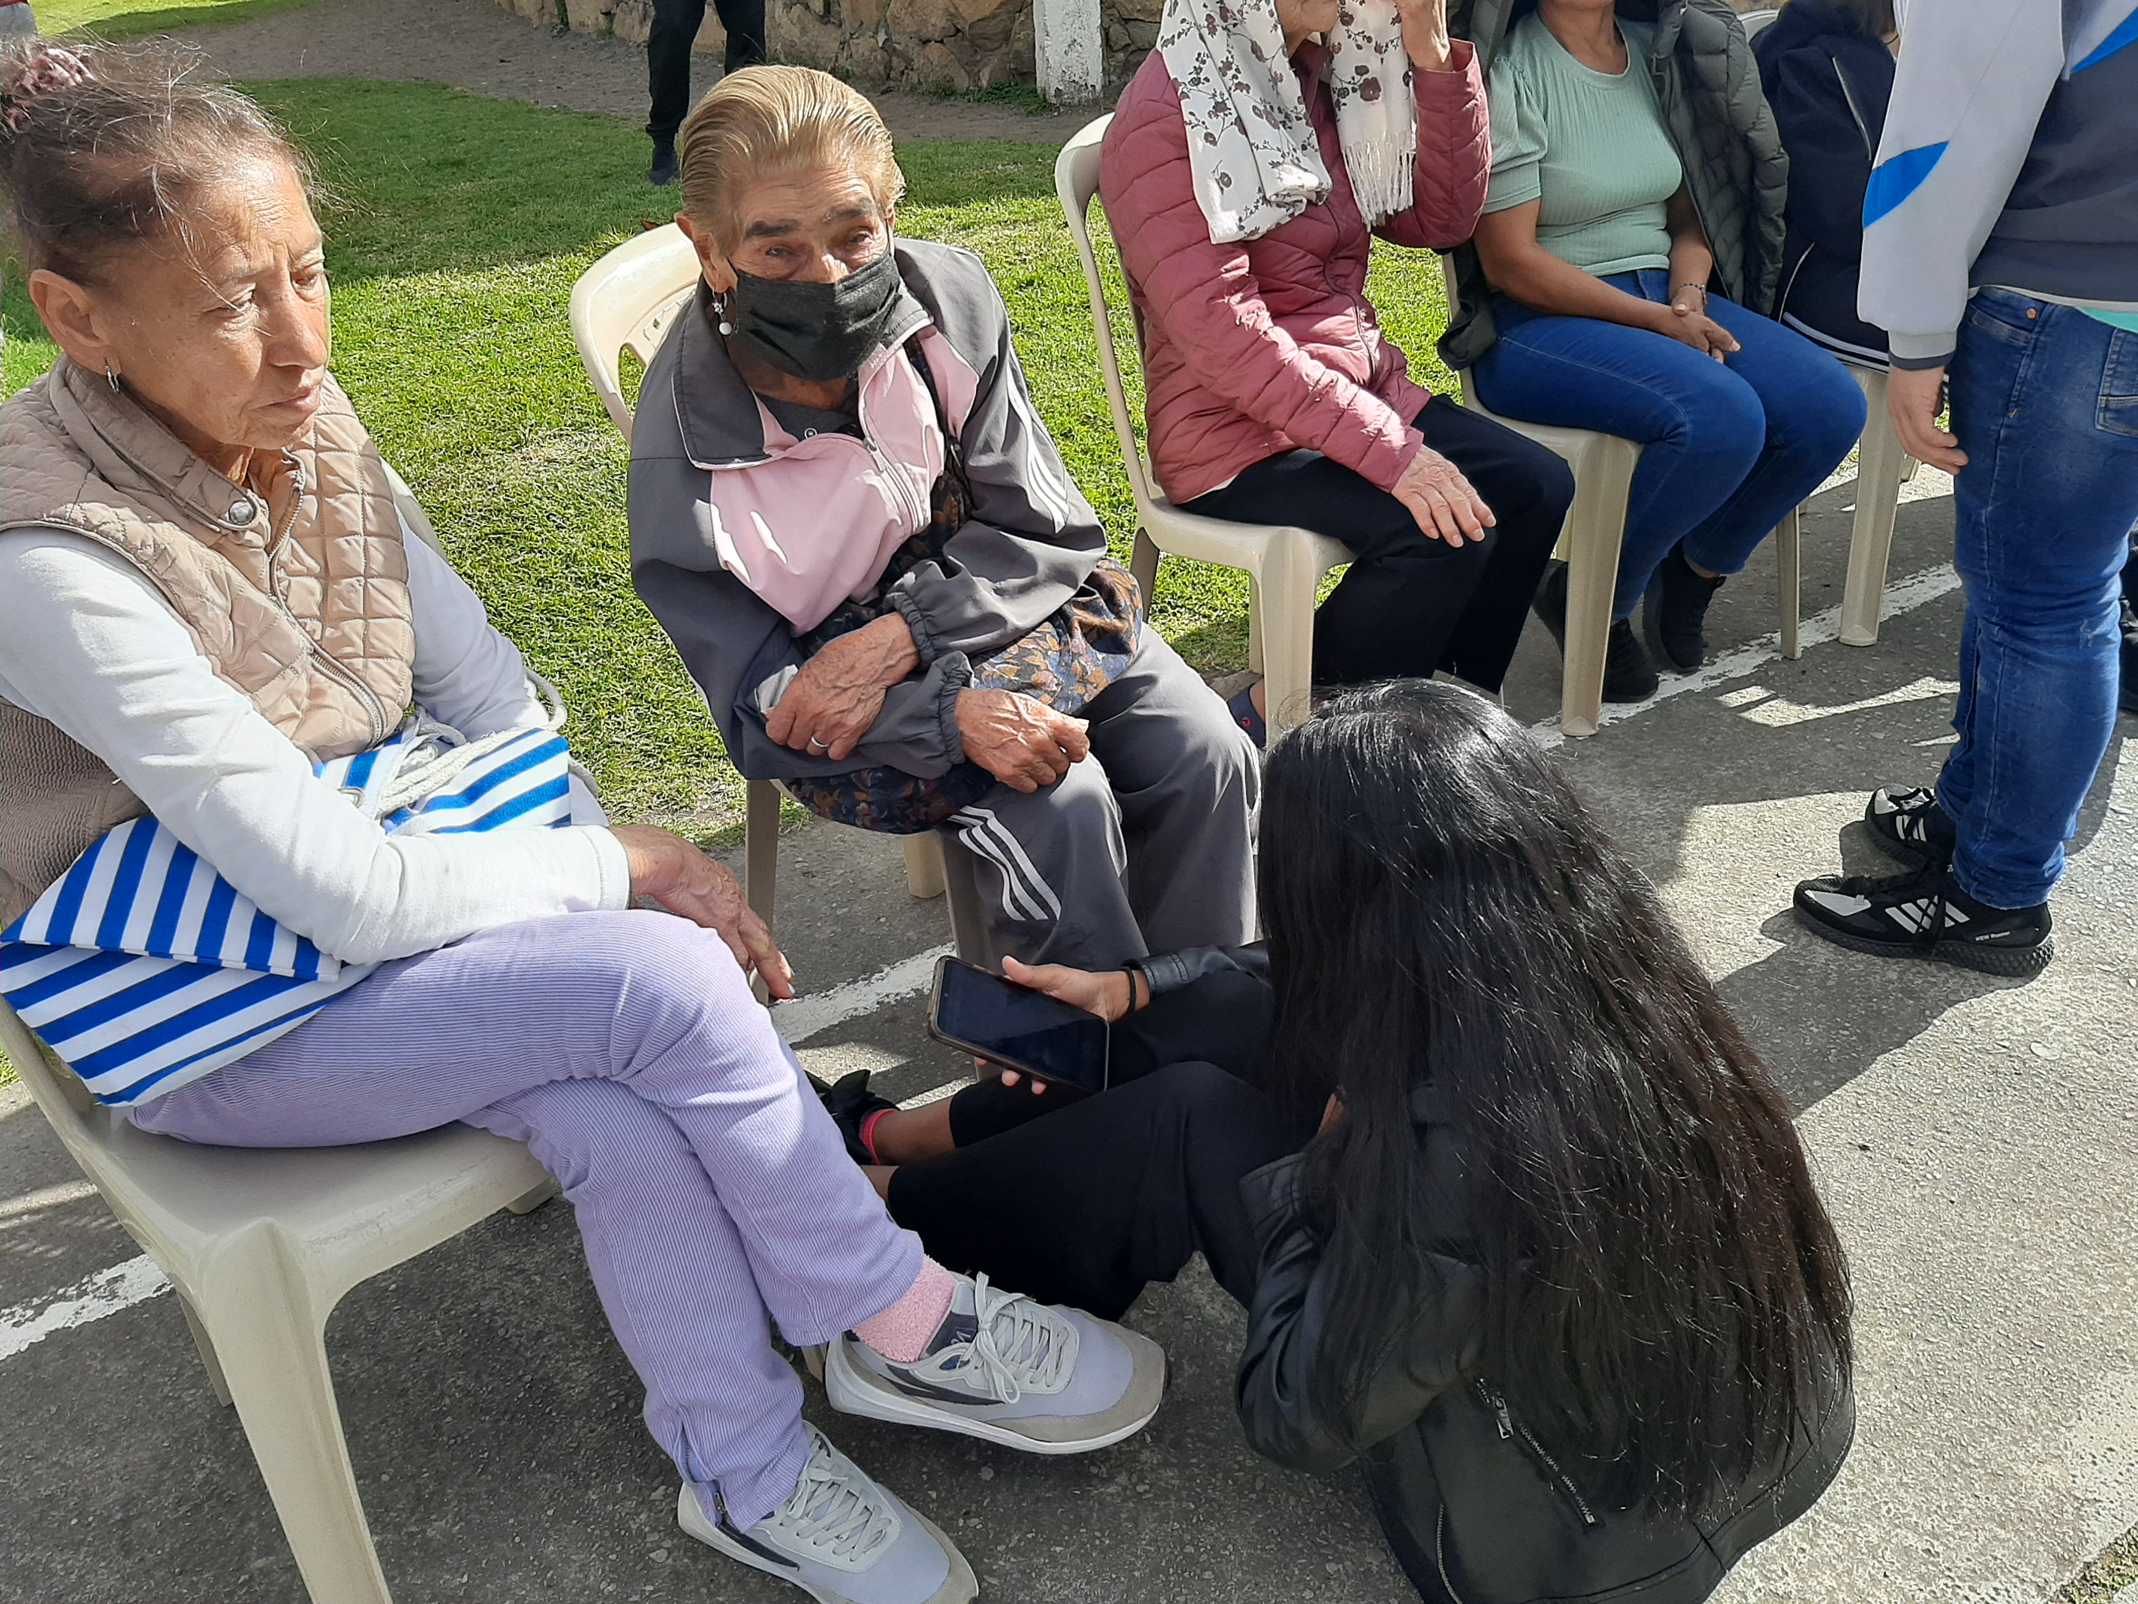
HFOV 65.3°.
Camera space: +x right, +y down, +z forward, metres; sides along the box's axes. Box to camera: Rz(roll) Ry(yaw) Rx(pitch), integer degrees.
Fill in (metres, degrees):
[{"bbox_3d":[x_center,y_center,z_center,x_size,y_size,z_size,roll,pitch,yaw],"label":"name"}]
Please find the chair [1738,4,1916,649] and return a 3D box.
[{"bbox_3d":[1.365,-0.809,2.819,0.470,0.890,0.530,-17,32,-19],"label":"chair"}]

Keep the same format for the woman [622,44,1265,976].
[{"bbox_3d":[-0.091,-0.176,1.733,0.700,1.100,0.520,19,37,36],"label":"woman"}]

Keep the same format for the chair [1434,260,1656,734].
[{"bbox_3d":[0.838,-0.654,2.631,0.470,0.890,0.530,-19,32,-23],"label":"chair"}]

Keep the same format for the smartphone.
[{"bbox_3d":[-0.038,0.185,1.378,0.164,0.011,0.077,23,44,-21],"label":"smartphone"}]

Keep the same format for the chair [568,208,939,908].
[{"bbox_3d":[-0.170,-0.146,1.906,0.530,0.890,0.470,16,36,33],"label":"chair"}]

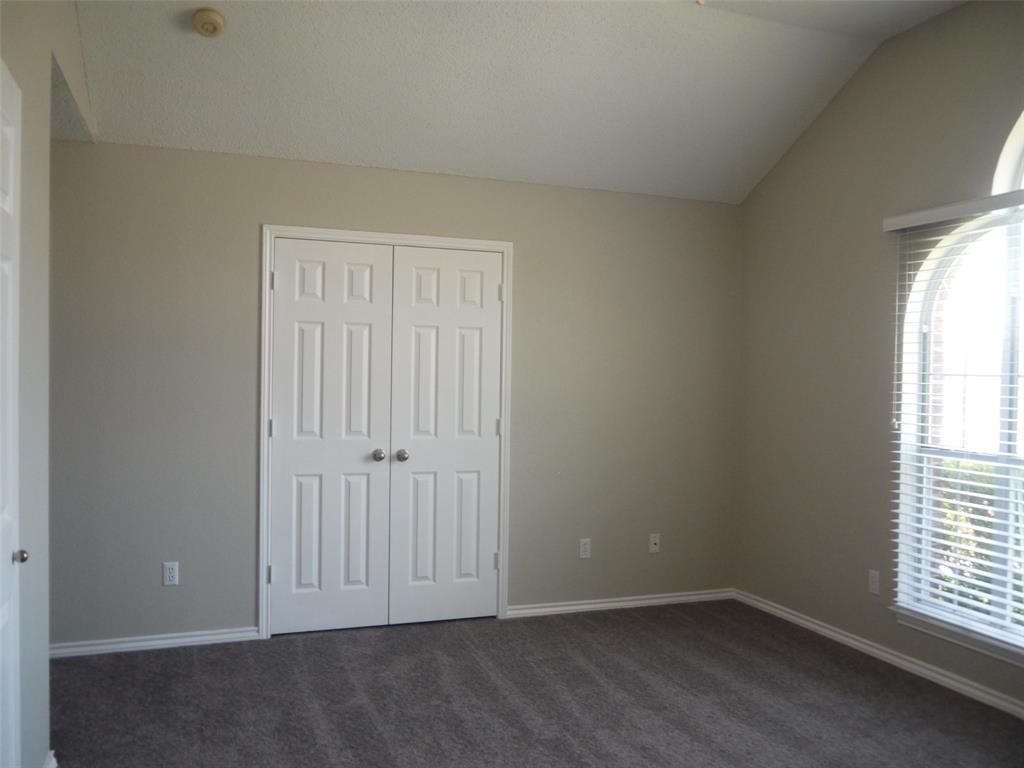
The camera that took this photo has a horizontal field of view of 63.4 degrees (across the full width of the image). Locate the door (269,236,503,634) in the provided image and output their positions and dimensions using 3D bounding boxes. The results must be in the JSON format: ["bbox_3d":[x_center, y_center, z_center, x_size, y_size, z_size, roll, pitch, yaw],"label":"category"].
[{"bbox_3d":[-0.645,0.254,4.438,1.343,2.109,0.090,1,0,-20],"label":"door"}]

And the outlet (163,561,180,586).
[{"bbox_3d":[-1.666,0.927,4.052,0.072,0.115,0.010,1,0,-20],"label":"outlet"}]

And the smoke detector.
[{"bbox_3d":[-1.249,-1.481,3.403,0.125,0.048,0.125,1,-27,-20],"label":"smoke detector"}]

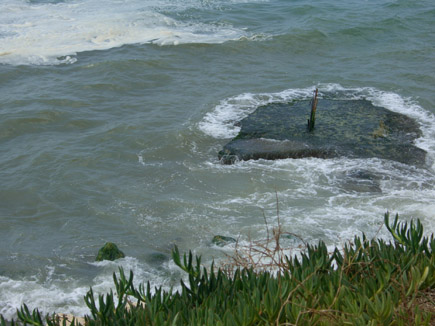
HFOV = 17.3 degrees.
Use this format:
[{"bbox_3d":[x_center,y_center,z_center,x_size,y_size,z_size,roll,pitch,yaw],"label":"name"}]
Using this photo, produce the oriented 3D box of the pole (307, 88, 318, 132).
[{"bbox_3d":[1.830,-1.001,27.239,0.100,0.853,0.085,5,20,-2],"label":"pole"}]

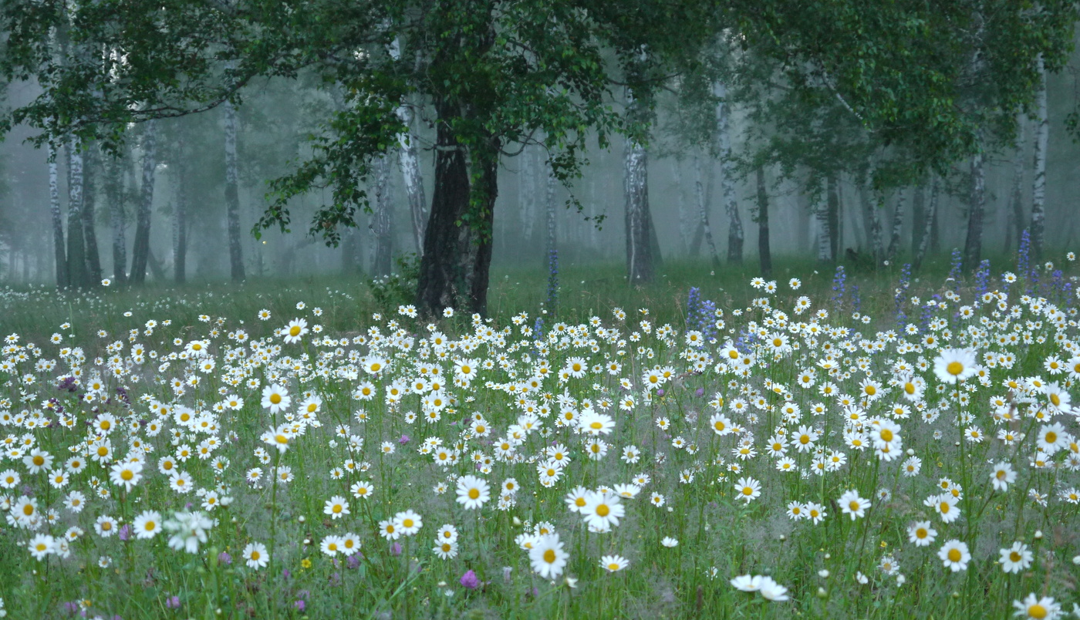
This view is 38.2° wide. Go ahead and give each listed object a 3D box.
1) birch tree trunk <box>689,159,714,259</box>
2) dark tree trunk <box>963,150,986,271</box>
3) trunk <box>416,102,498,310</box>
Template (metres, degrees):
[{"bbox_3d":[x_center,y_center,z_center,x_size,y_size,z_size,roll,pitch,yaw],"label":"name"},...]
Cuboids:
[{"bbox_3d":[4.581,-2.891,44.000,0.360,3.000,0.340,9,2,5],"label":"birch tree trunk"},{"bbox_3d":[7.528,-1.701,27.000,0.310,2.150,0.300,3,2,15],"label":"dark tree trunk"},{"bbox_3d":[-0.591,-0.718,11.200,0.540,1.580,0.480,2,2,-3],"label":"trunk"}]

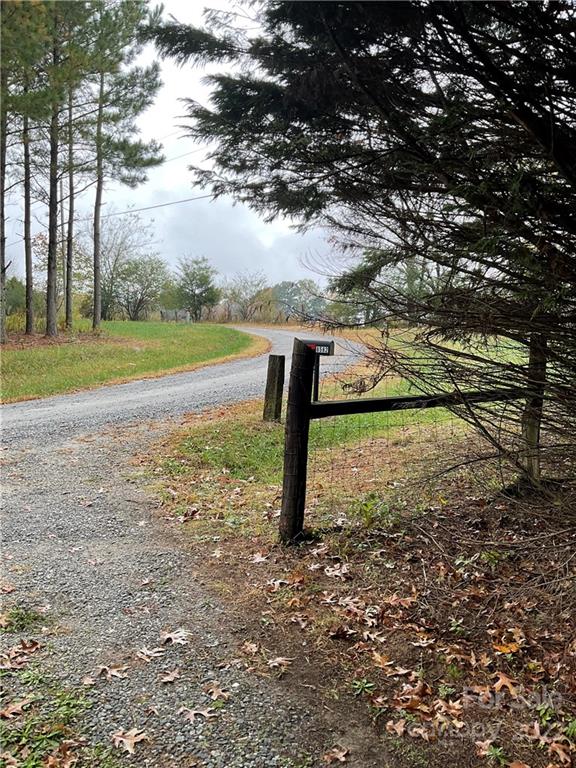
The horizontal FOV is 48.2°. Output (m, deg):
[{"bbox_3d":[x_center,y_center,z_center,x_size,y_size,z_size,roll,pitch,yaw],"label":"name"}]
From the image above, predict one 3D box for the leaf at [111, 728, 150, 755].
[{"bbox_3d":[-0.535,1.217,2.194,0.128,0.030,0.115,1,6,0],"label":"leaf"}]

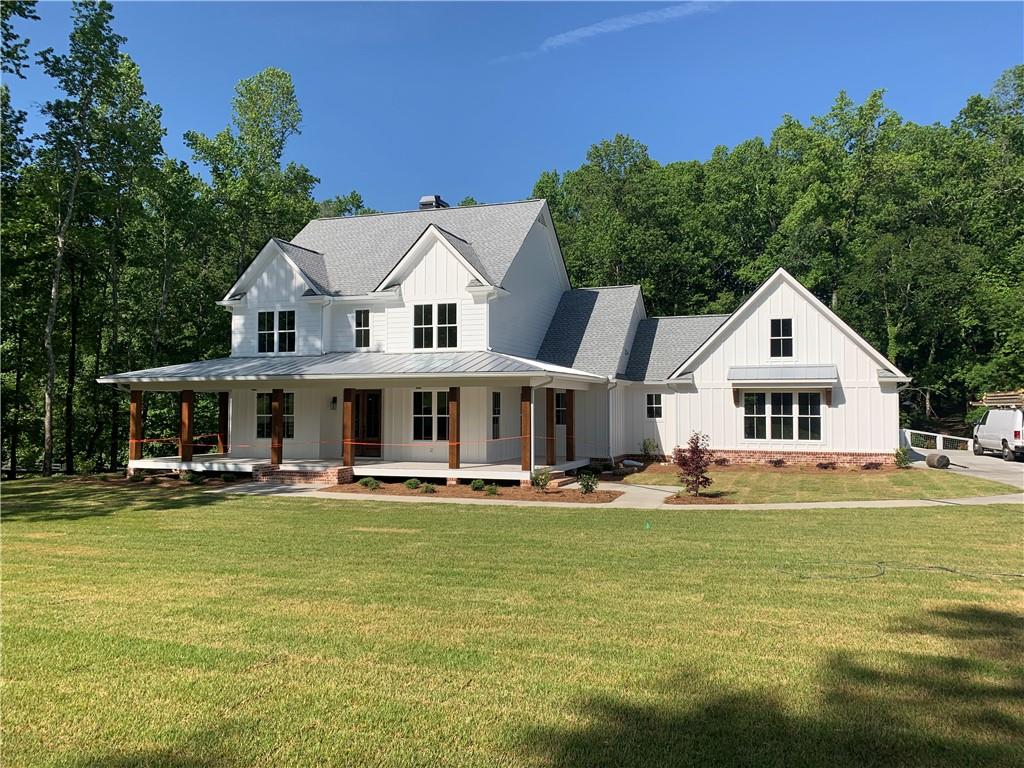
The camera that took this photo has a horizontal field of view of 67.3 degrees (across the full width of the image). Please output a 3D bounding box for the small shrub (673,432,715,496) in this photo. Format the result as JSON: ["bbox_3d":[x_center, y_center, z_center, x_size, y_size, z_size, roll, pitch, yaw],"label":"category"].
[{"bbox_3d":[4.925,2.164,20.892,1.126,1.723,1.126,-1,-2,20],"label":"small shrub"}]

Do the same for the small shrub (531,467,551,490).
[{"bbox_3d":[0.832,2.765,22.453,0.569,0.686,0.569,0,-2,0],"label":"small shrub"}]

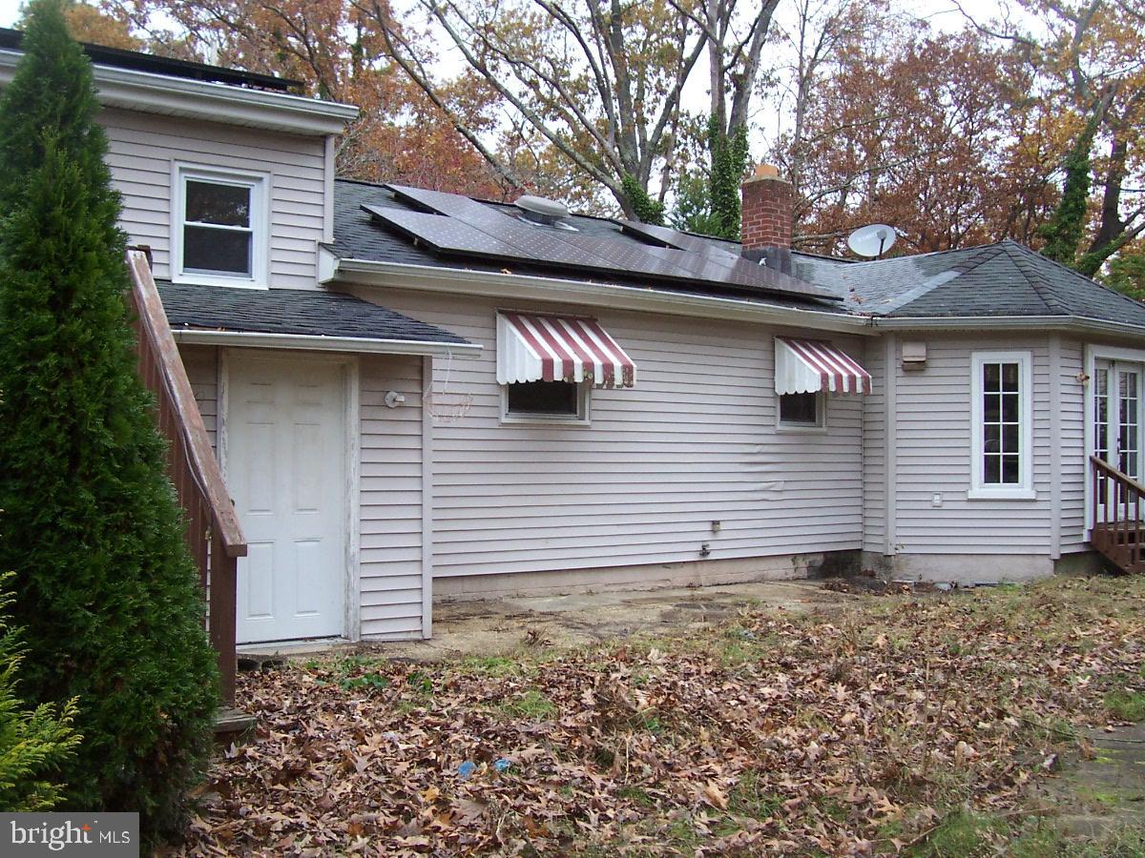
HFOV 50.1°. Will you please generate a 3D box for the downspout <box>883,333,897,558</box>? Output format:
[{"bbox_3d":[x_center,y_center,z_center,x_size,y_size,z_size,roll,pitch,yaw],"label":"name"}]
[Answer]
[{"bbox_3d":[3.648,0.181,14.060,0.140,2.560,0.090,0,-2,15],"label":"downspout"}]

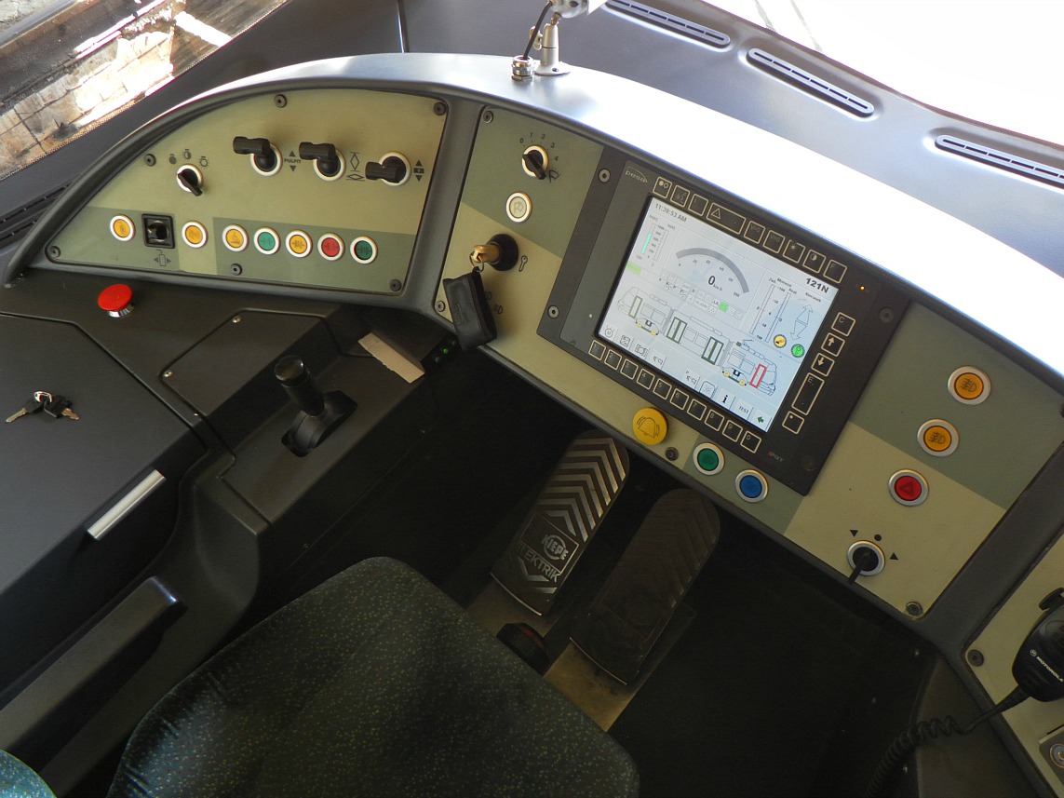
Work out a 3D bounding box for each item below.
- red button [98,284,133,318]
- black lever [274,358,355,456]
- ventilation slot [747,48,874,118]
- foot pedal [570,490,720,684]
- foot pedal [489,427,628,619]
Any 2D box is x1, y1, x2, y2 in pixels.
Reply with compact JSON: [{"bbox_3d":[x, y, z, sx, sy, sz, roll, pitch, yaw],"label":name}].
[{"bbox_3d":[-0.534,-0.124,1.026,0.042,0.029,0.042,-3,54,5],"label":"red button"},{"bbox_3d":[-0.270,-0.004,0.947,0.042,0.119,0.097,33,64,26],"label":"black lever"},{"bbox_3d":[0.366,-0.418,1.063,0.031,0.015,0.198,-38,59,-19],"label":"ventilation slot"},{"bbox_3d":[0.188,0.286,1.260,0.116,0.035,0.300,33,89,26],"label":"foot pedal"},{"bbox_3d":[0.060,0.199,1.336,0.117,0.035,0.304,33,89,26],"label":"foot pedal"}]

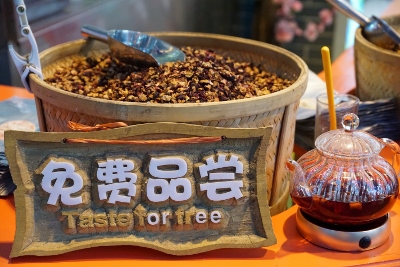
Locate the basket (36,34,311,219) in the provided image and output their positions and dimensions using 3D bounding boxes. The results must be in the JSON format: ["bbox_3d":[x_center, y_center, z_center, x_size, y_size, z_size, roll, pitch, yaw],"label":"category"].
[{"bbox_3d":[-0.046,-0.011,1.211,0.390,0.186,0.390,1,20,0],"label":"basket"}]

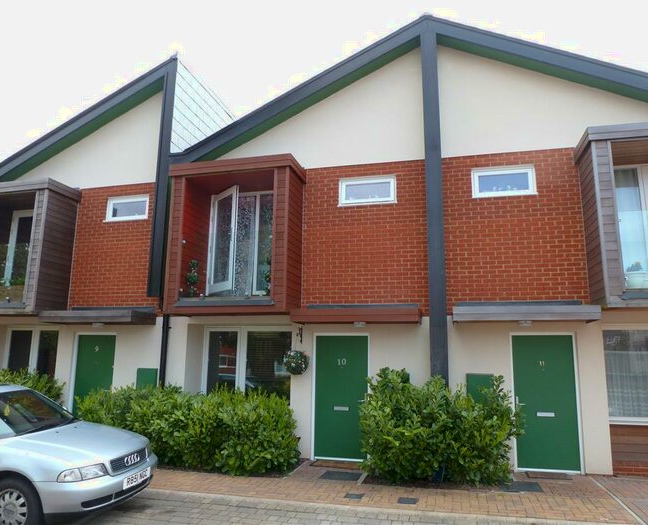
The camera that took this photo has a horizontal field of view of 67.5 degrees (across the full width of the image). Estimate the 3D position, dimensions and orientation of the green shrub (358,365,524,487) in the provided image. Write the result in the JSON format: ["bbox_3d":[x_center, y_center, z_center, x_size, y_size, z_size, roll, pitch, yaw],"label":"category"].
[{"bbox_3d":[1.647,2.335,7.044,2.160,1.510,0.920,-2,-9,13],"label":"green shrub"}]

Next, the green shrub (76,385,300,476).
[{"bbox_3d":[-2.229,2.620,7.875,3.860,1.200,1.020,-2,-9,13],"label":"green shrub"}]

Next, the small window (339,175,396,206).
[{"bbox_3d":[0.760,-1.246,8.474,1.022,0.500,0.100,-2,-9,13],"label":"small window"}]

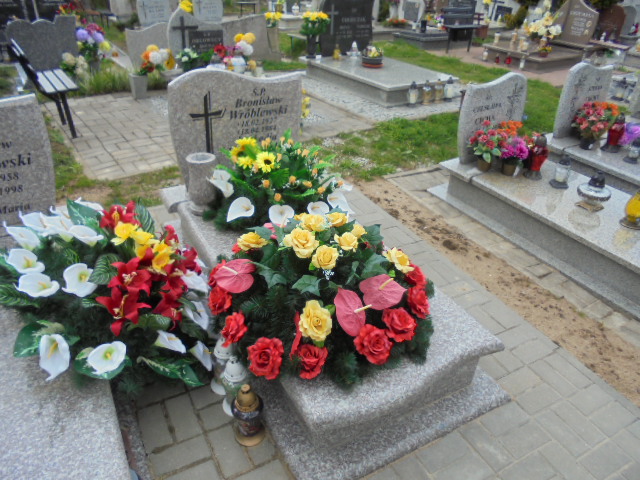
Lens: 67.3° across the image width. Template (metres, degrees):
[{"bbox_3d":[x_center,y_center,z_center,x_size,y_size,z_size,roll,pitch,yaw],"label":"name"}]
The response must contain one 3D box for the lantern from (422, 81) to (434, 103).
[{"bbox_3d":[1.342,-1.850,5.978,0.112,0.277,0.112,-14,34,-26],"label":"lantern"}]

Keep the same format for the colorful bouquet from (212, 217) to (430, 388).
[{"bbox_3d":[0.018,0.158,1.904,0.780,0.370,0.760,2,31,-1],"label":"colorful bouquet"}]

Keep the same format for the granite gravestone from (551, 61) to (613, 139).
[{"bbox_3d":[2.257,-1.182,4.058,0.530,0.605,0.080,-14,35,-25],"label":"granite gravestone"}]

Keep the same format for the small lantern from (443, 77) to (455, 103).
[{"bbox_3d":[1.669,-1.934,6.137,0.118,0.285,0.118,-14,34,-26],"label":"small lantern"}]

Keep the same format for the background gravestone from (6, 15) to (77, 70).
[{"bbox_3d":[-3.452,-2.430,5.991,0.770,0.700,0.100,-14,34,-26],"label":"background gravestone"}]

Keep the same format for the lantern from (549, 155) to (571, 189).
[{"bbox_3d":[1.664,-0.477,3.282,0.125,0.215,0.125,-14,35,-25],"label":"lantern"}]

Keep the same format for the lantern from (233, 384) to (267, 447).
[{"bbox_3d":[-0.264,0.638,1.763,0.115,0.257,0.115,2,30,-1],"label":"lantern"}]

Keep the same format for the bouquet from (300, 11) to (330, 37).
[{"bbox_3d":[-0.060,-2.960,6.570,0.380,0.330,0.350,2,31,-1],"label":"bouquet"}]

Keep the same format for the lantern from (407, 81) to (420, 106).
[{"bbox_3d":[1.145,-1.787,5.851,0.120,0.283,0.120,2,30,-1],"label":"lantern"}]

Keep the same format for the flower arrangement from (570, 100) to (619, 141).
[{"bbox_3d":[2.273,-0.971,3.974,0.370,0.320,0.310,-14,34,-26],"label":"flower arrangement"}]

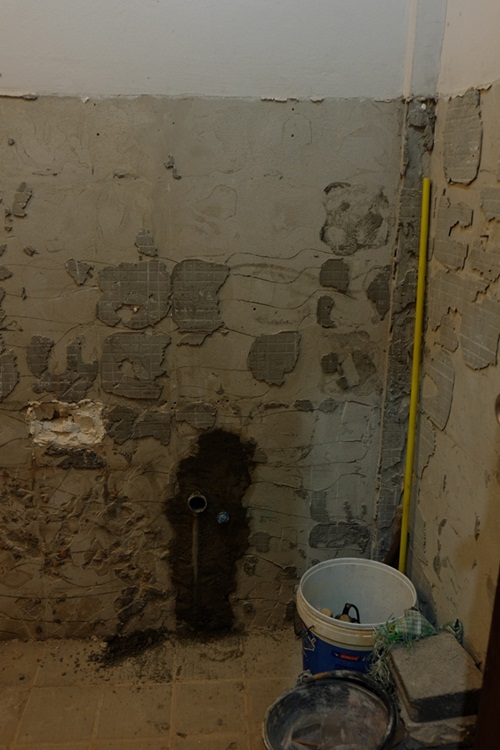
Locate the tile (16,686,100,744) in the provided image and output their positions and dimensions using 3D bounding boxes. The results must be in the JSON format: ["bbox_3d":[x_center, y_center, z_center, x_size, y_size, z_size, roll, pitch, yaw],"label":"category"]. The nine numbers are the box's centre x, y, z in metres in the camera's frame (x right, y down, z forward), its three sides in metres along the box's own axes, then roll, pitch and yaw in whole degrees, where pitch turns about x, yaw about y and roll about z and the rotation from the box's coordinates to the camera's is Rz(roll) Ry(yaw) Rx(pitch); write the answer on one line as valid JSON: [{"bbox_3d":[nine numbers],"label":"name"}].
[{"bbox_3d":[-0.509,0.921,1.805,0.198,0.010,0.198,-1,17,-3],"label":"tile"}]

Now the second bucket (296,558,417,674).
[{"bbox_3d":[0.286,0.734,1.805,0.313,0.345,0.313,0,17,0],"label":"second bucket"}]

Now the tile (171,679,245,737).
[{"bbox_3d":[-0.110,0.914,1.827,0.198,0.010,0.198,-1,17,-3],"label":"tile"}]

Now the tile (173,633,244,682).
[{"bbox_3d":[-0.122,0.856,2.018,0.198,0.010,0.198,-1,17,-3],"label":"tile"}]

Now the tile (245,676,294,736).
[{"bbox_3d":[0.090,0.910,1.838,0.198,0.010,0.198,-1,17,-3],"label":"tile"}]

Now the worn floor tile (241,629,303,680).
[{"bbox_3d":[0.078,0.852,2.029,0.198,0.010,0.198,-1,17,-3],"label":"worn floor tile"}]

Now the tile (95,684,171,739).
[{"bbox_3d":[-0.310,0.917,1.816,0.198,0.010,0.198,-1,17,-3],"label":"tile"}]

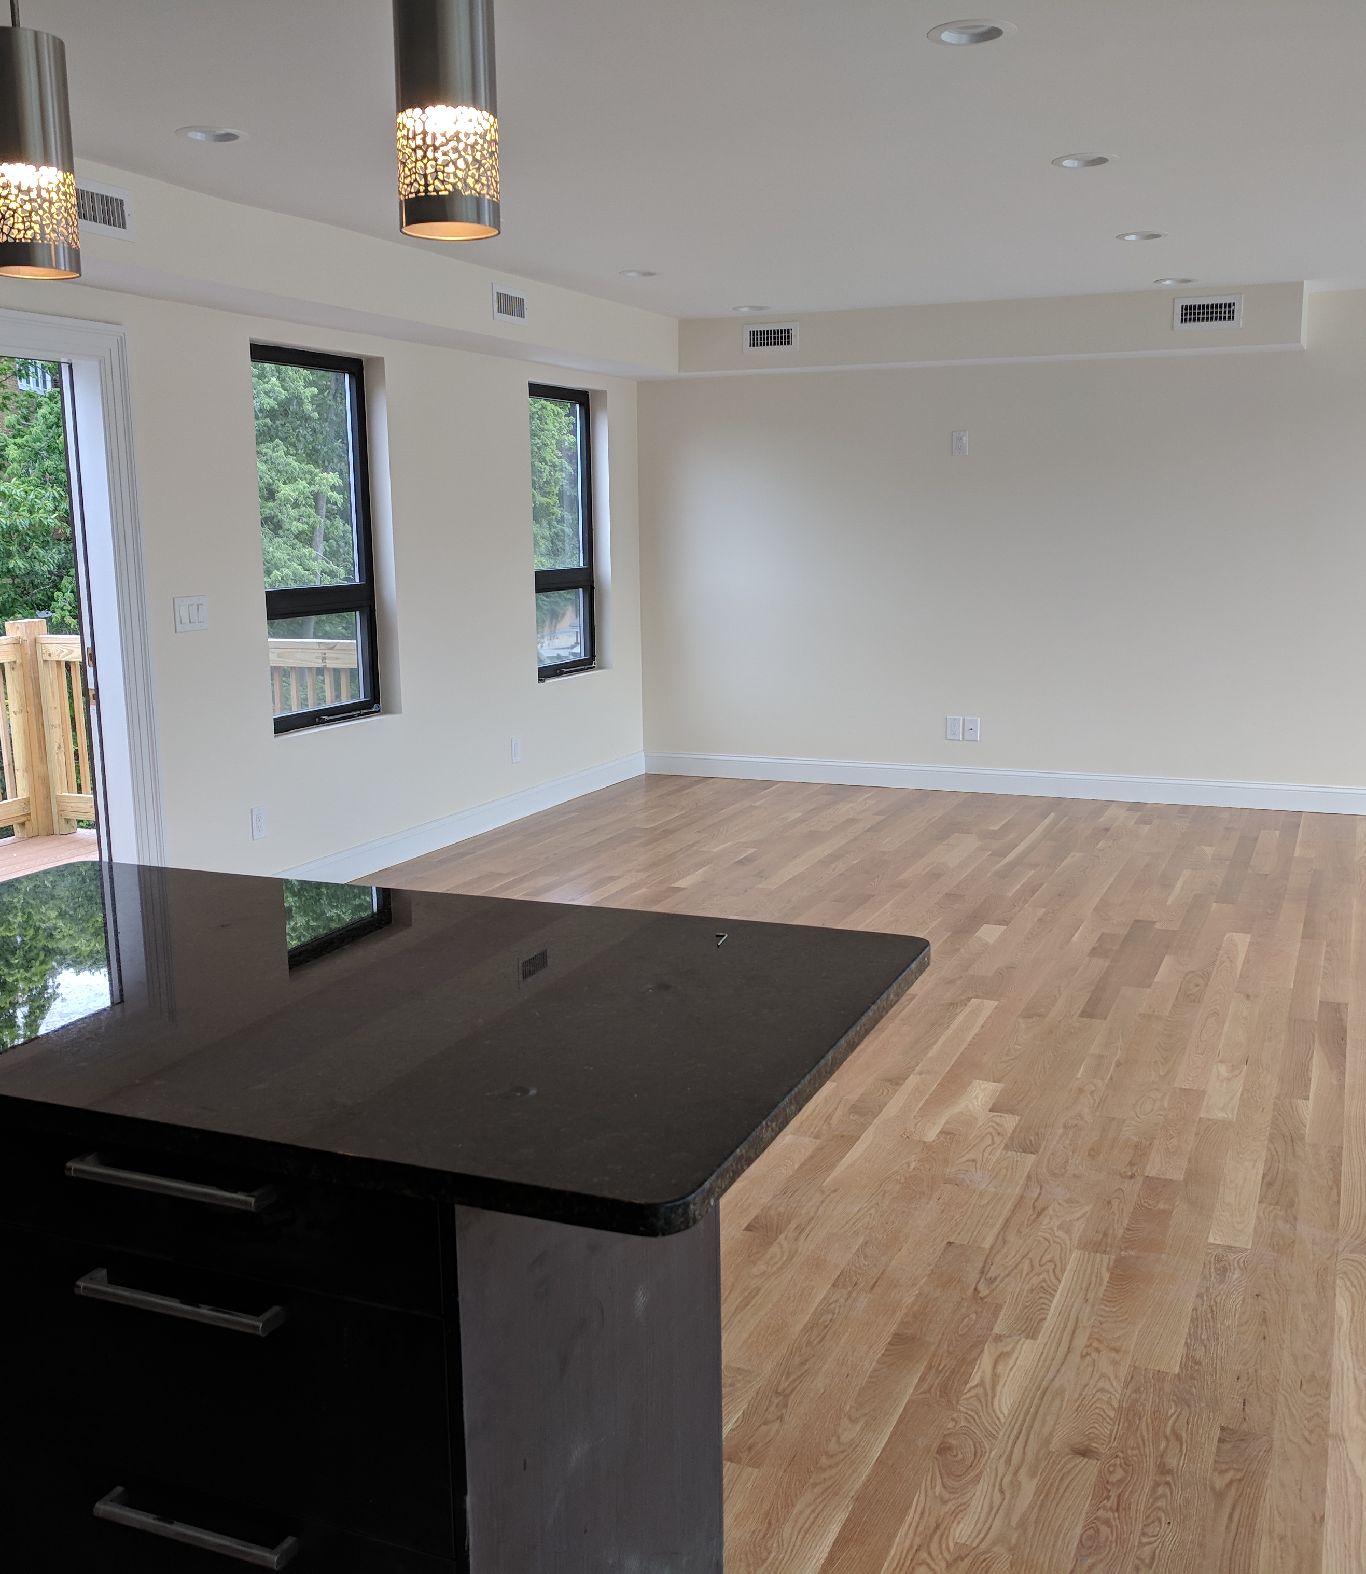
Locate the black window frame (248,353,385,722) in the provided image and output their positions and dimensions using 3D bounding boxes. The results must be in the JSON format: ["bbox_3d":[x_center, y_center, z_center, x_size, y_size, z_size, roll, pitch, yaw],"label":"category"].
[{"bbox_3d":[-1.550,-1.000,6.418,0.080,1.500,0.890,3,11,23],"label":"black window frame"}]

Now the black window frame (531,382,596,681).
[{"bbox_3d":[-0.712,-1.347,8.381,0.080,1.510,0.885,3,11,23],"label":"black window frame"}]

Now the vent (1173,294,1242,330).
[{"bbox_3d":[2.428,-2.199,7.303,0.300,0.150,0.025,3,11,23],"label":"vent"}]

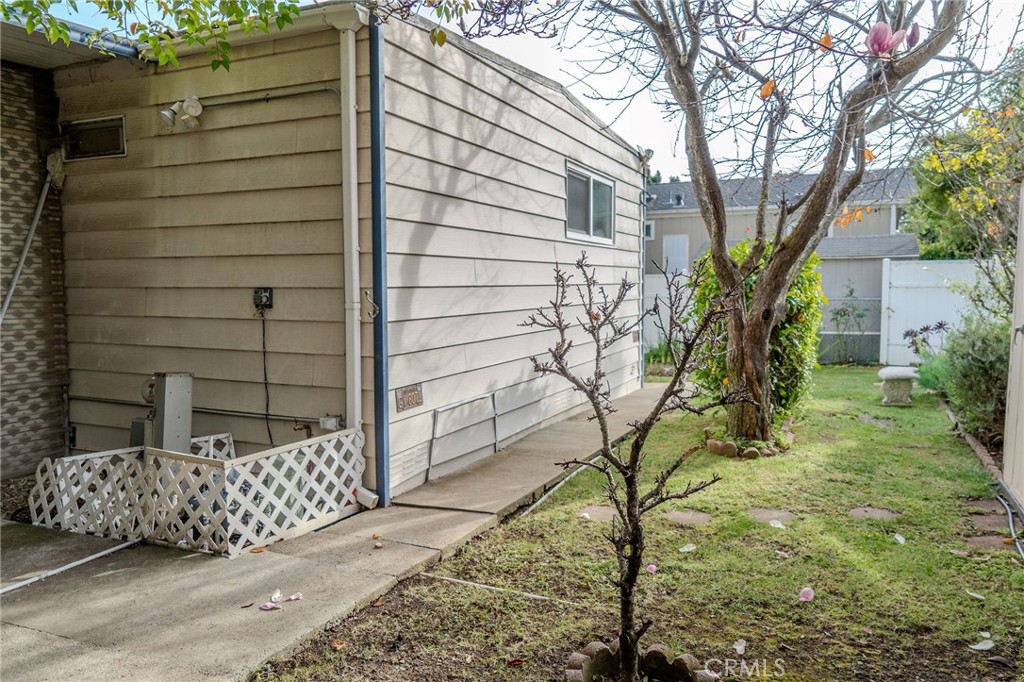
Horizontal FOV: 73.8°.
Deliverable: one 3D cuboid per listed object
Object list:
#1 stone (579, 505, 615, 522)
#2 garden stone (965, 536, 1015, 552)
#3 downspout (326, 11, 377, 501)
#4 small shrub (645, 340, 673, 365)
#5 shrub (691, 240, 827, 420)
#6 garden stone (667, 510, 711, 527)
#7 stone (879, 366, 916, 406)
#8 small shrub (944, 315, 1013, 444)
[{"bbox_3d":[0.534,1.055,4.121,0.270,0.045,0.280,1,5,7],"label":"stone"},{"bbox_3d":[2.560,1.095,3.640,0.280,0.045,0.230,2,5,20],"label":"garden stone"},{"bbox_3d":[-0.941,-0.443,4.053,0.220,2.850,0.110,2,5,22],"label":"downspout"},{"bbox_3d":[2.442,0.212,11.283,0.500,0.420,0.450,2,5,26],"label":"small shrub"},{"bbox_3d":[2.654,-0.116,7.271,1.400,1.850,1.300,2,5,20],"label":"shrub"},{"bbox_3d":[1.054,1.062,4.041,0.280,0.045,0.280,1,5,15],"label":"garden stone"},{"bbox_3d":[4.553,0.514,8.032,0.440,0.430,0.450,2,5,26],"label":"stone"},{"bbox_3d":[4.763,0.284,6.803,0.750,1.100,1.100,2,5,26],"label":"small shrub"}]

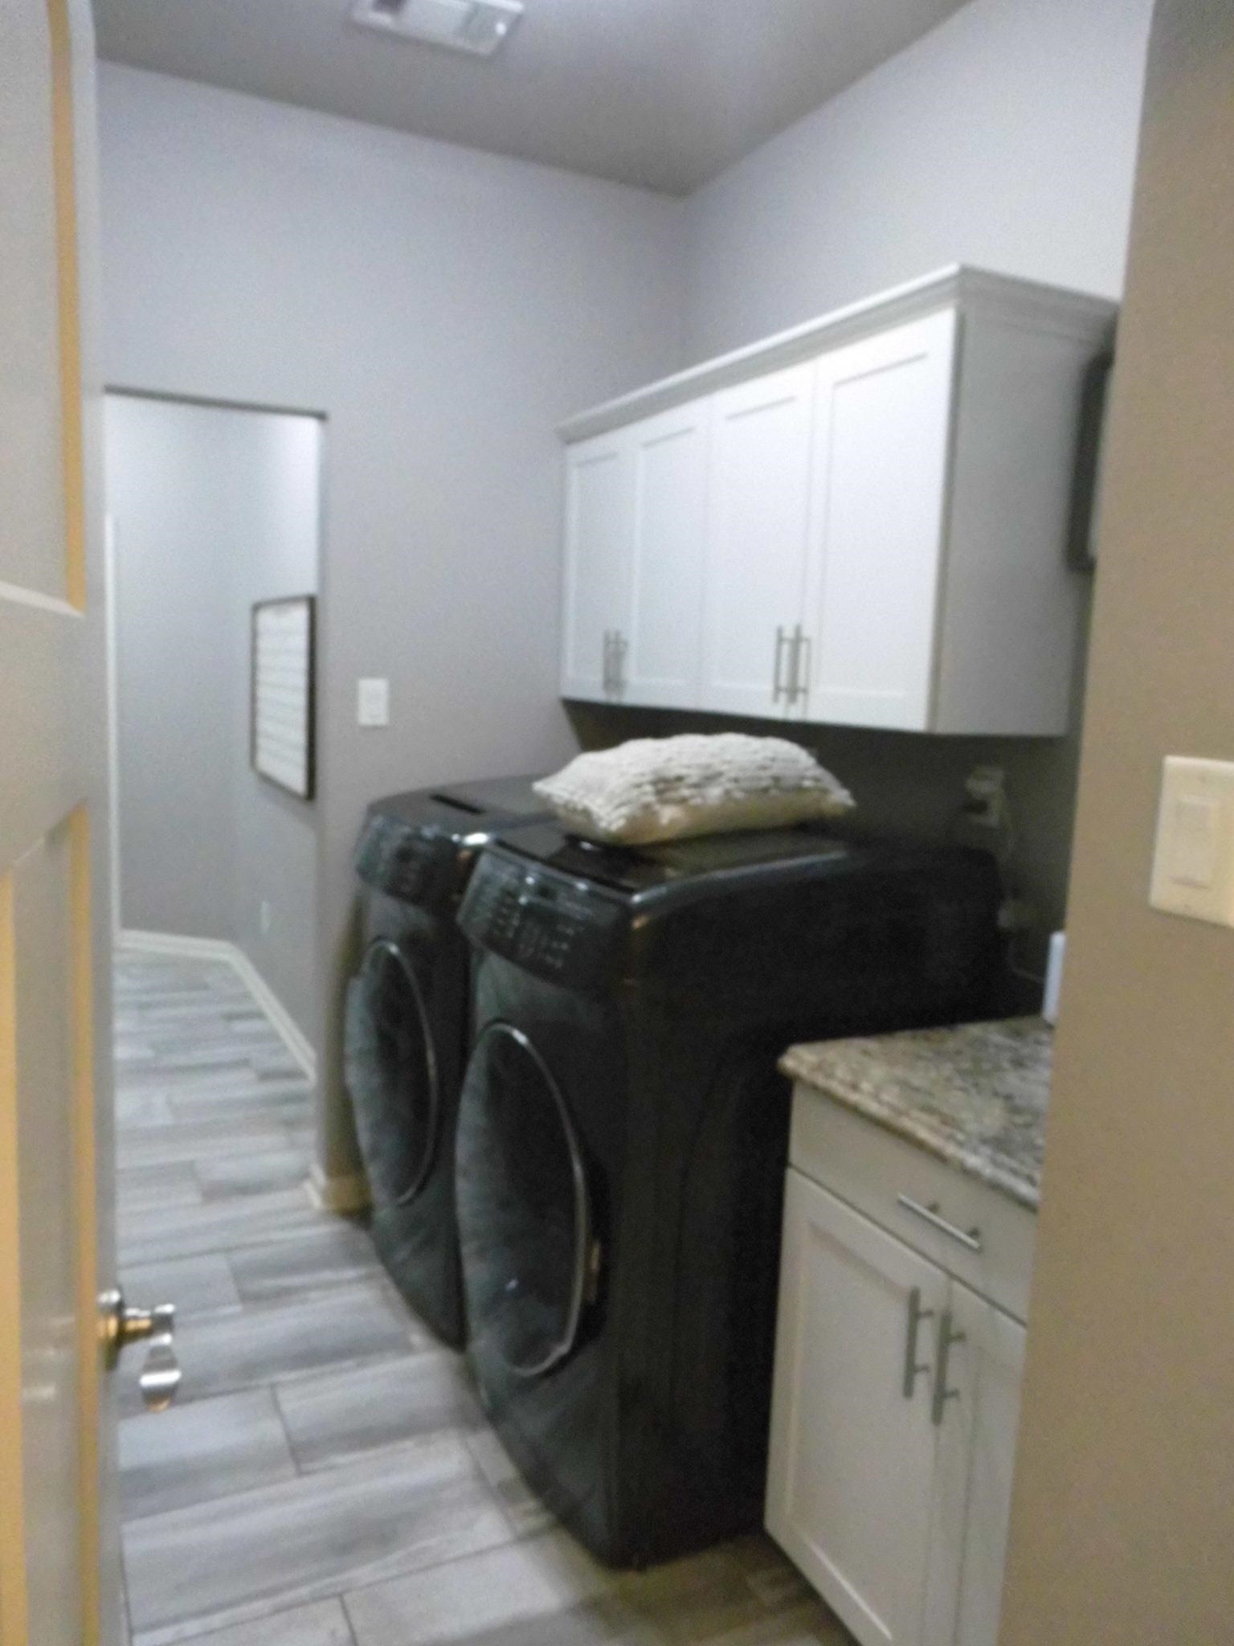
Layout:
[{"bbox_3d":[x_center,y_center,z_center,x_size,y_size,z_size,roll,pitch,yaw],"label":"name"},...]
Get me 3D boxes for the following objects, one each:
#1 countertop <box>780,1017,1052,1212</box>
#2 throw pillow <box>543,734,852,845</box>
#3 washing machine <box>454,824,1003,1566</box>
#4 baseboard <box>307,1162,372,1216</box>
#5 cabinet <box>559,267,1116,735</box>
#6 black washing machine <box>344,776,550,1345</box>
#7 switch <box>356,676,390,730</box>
[{"bbox_3d":[0.712,0.424,1.662,0.653,0.037,0.762,-2,8,-27],"label":"countertop"},{"bbox_3d":[0.144,-0.077,2.330,0.525,0.173,0.386,-2,8,-27],"label":"throw pillow"},{"bbox_3d":[0.169,0.601,2.366,0.861,1.178,0.681,-2,8,-27],"label":"washing machine"},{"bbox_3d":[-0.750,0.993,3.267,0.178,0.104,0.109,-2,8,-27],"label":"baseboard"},{"bbox_3d":[0.336,-0.615,2.674,0.363,0.733,1.547,-2,8,-27],"label":"cabinet"},{"bbox_3d":[-0.149,0.509,2.981,0.871,1.178,0.680,-2,8,-27],"label":"black washing machine"},{"bbox_3d":[-0.633,-0.315,3.096,0.075,0.117,0.010,-2,8,-27],"label":"switch"}]

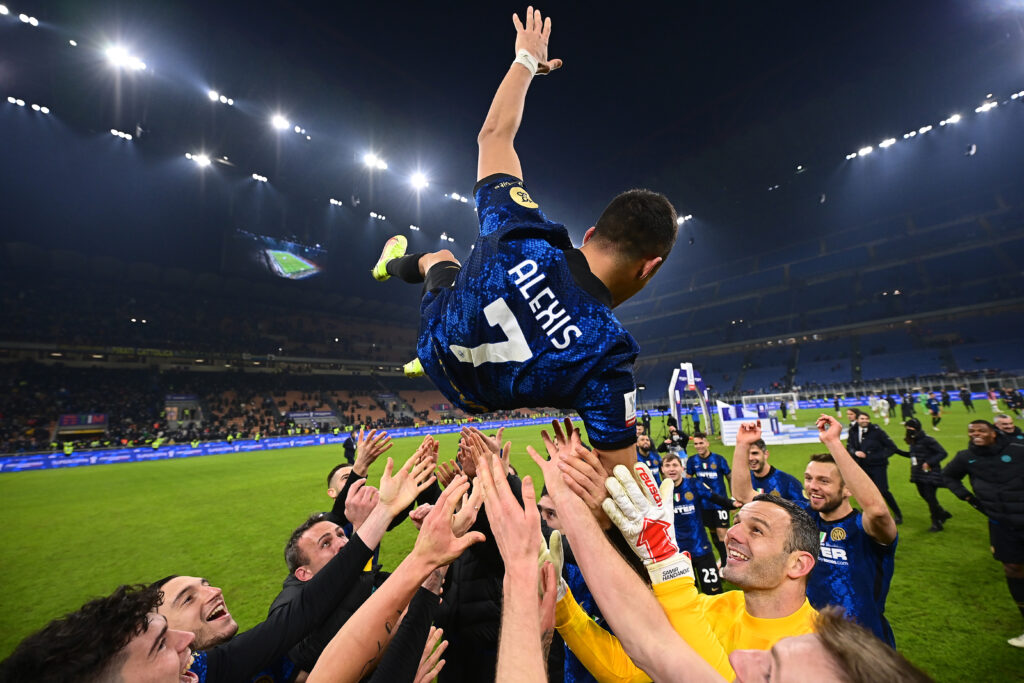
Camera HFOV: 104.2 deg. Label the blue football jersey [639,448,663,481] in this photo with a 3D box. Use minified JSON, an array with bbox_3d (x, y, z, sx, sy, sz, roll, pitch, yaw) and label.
[{"bbox_3d":[2.210,2.110,6.480,0.540,0.720,0.300,-7,-10,17],"label":"blue football jersey"}]

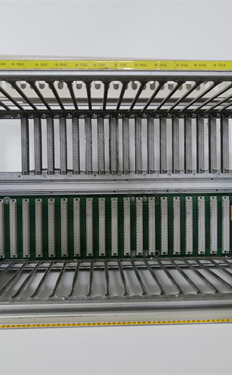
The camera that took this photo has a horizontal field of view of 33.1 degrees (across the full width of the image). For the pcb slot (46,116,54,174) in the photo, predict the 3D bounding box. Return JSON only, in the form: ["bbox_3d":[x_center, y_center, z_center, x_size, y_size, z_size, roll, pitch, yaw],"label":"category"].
[{"bbox_3d":[-0.104,-0.068,0.631,0.011,0.094,0.012,-1,1,-2],"label":"pcb slot"}]

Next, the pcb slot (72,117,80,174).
[{"bbox_3d":[-0.065,-0.068,0.632,0.011,0.094,0.013,-1,1,-3],"label":"pcb slot"}]

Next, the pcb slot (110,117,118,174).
[{"bbox_3d":[-0.004,-0.068,0.635,0.011,0.094,0.013,-1,1,-3],"label":"pcb slot"}]

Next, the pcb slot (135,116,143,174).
[{"bbox_3d":[0.037,-0.069,0.637,0.011,0.094,0.013,-1,1,-3],"label":"pcb slot"}]

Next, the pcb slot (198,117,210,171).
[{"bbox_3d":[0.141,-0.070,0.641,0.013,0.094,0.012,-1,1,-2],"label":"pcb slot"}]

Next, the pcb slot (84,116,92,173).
[{"bbox_3d":[-0.043,-0.068,0.633,0.011,0.094,0.012,-1,1,-2],"label":"pcb slot"}]

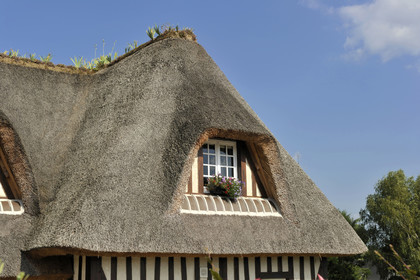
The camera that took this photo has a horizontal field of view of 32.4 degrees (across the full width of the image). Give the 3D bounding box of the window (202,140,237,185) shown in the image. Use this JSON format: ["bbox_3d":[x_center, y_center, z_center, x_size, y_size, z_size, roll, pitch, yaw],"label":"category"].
[{"bbox_3d":[0.197,0.583,16.400,1.000,1.130,0.170,6,-13,-31],"label":"window"}]

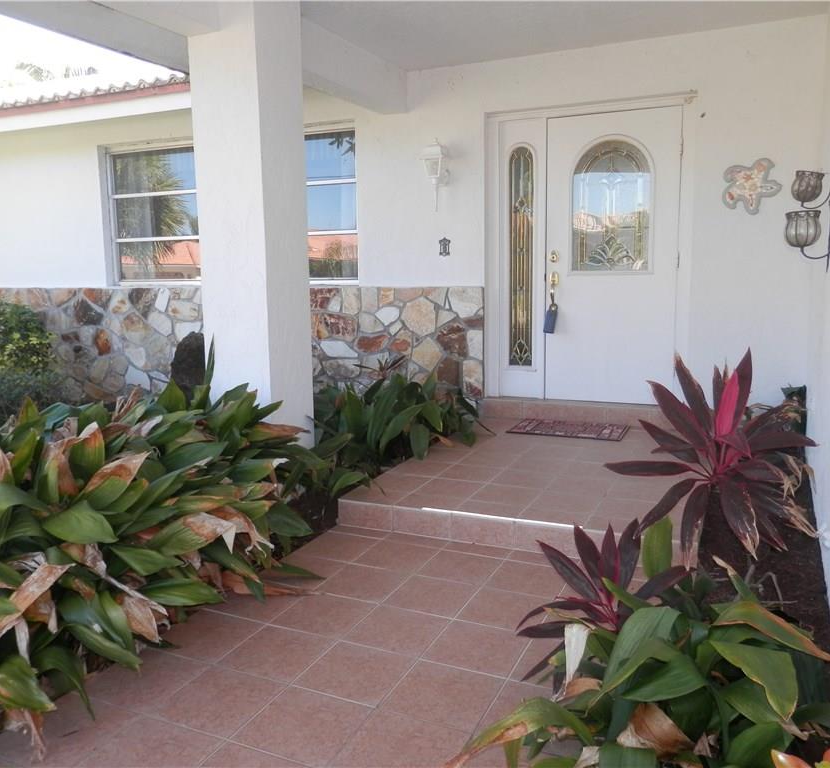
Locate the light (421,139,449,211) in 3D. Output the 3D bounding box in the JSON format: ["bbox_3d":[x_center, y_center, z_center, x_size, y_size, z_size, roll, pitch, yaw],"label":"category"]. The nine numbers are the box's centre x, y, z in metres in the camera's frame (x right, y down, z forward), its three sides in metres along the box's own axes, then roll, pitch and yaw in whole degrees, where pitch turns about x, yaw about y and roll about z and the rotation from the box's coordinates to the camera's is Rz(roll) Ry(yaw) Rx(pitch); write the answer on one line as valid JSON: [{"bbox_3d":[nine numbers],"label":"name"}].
[{"bbox_3d":[0.179,-1.515,5.404,0.165,0.520,0.260,3,10,25],"label":"light"}]

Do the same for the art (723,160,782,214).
[{"bbox_3d":[2.126,-1.240,4.657,0.345,0.345,0.030,3,10,25],"label":"art"}]

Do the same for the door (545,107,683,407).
[{"bbox_3d":[1.388,-0.862,5.250,0.920,2.032,0.050,3,10,25],"label":"door"}]

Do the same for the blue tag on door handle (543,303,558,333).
[{"bbox_3d":[0.998,-0.484,5.419,0.080,0.225,0.045,11,13,24],"label":"blue tag on door handle"}]

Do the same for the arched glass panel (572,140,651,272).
[{"bbox_3d":[1.371,-1.244,5.178,0.555,0.900,0.040,3,10,25],"label":"arched glass panel"}]

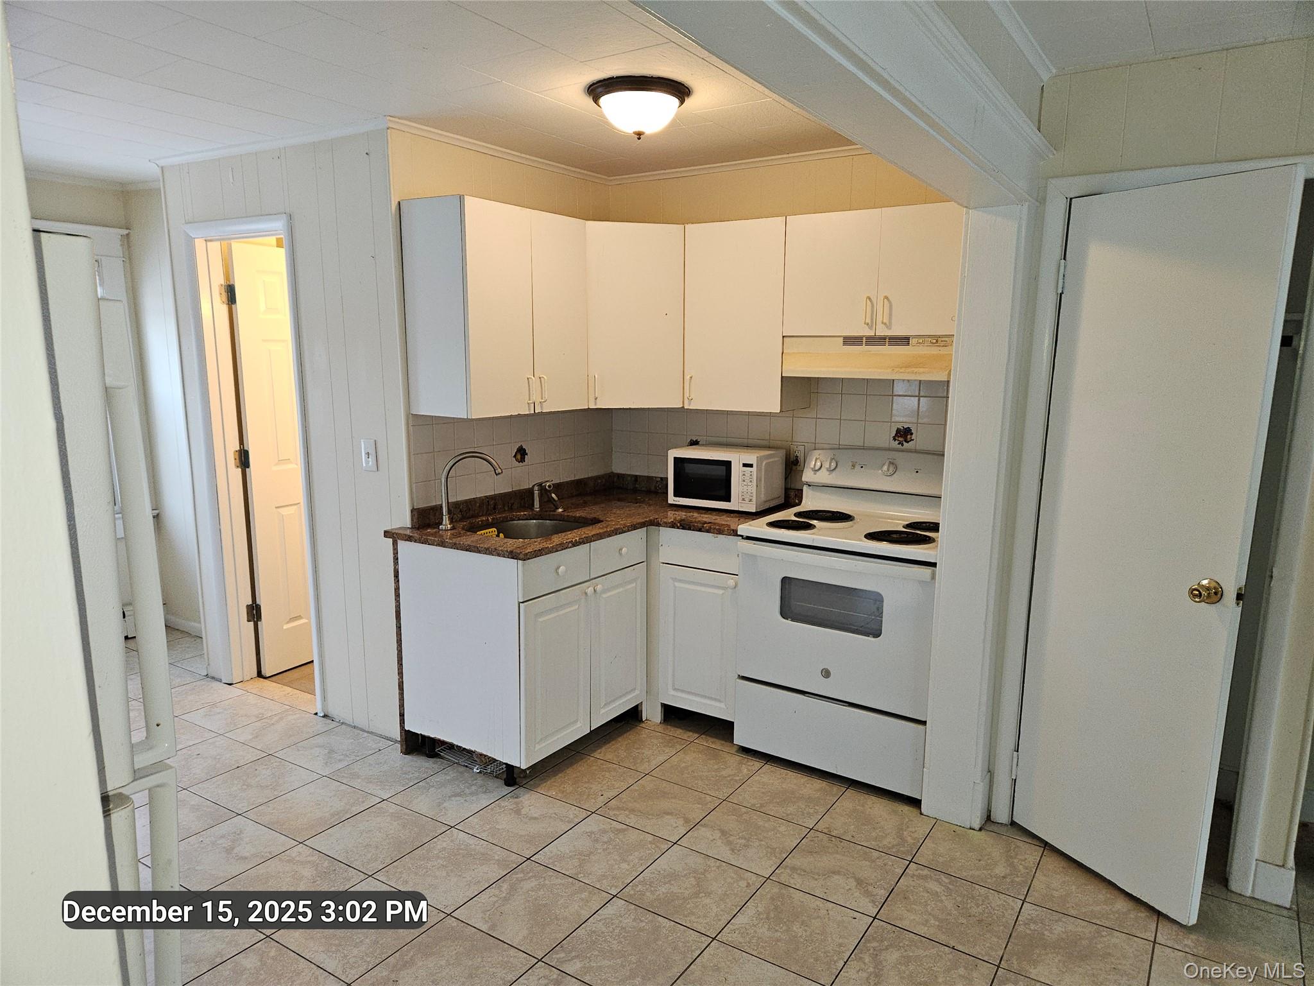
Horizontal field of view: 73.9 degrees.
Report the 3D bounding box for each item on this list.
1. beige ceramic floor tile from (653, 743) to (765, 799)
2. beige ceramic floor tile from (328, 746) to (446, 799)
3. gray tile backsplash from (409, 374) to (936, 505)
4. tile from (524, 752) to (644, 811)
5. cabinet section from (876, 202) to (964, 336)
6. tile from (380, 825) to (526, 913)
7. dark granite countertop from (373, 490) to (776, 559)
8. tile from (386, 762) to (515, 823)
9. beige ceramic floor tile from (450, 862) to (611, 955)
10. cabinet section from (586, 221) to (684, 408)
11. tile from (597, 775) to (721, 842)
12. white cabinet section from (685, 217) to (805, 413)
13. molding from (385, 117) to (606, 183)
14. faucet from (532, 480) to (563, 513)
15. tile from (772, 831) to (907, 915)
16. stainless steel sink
[{"bbox_3d":[0.196,1.072,3.378,0.334,0.010,0.334,6,11,32],"label":"beige ceramic floor tile"},{"bbox_3d":[-1.025,1.068,3.359,0.334,0.010,0.334,6,11,32],"label":"beige ceramic floor tile"},{"bbox_3d":[0.169,-0.201,3.403,1.815,0.530,1.325,6,11,33],"label":"gray tile backsplash"},{"bbox_3d":[-0.267,1.082,3.266,0.333,0.010,0.333,6,11,33],"label":"tile"},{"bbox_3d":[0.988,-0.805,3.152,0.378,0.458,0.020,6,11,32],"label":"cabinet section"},{"bbox_3d":[-0.637,1.169,2.712,0.333,0.010,0.333,6,11,33],"label":"tile"},{"bbox_3d":[-0.193,0.118,3.631,1.095,0.032,1.420,6,11,32],"label":"dark granite countertop"},{"bbox_3d":[-0.727,1.079,3.119,0.330,0.010,0.330,6,11,32],"label":"tile"},{"bbox_3d":[-0.357,1.201,2.535,0.334,0.010,0.334,6,11,32],"label":"beige ceramic floor tile"},{"bbox_3d":[-0.090,-0.751,3.744,0.421,0.777,0.020,-1,9,-12],"label":"cabinet section"},{"bbox_3d":[0.011,1.115,3.095,0.334,0.010,0.334,6,11,32],"label":"tile"},{"bbox_3d":[0.396,-0.734,3.675,0.449,0.755,0.324,7,11,33],"label":"white cabinet section"},{"bbox_3d":[-0.572,-1.400,3.641,0.036,0.042,1.370,6,11,32],"label":"molding"},{"bbox_3d":[-0.470,0.011,3.782,0.130,0.135,0.090,6,11,33],"label":"faucet"},{"bbox_3d":[0.574,1.178,2.719,0.333,0.010,0.333,6,11,33],"label":"tile"},{"bbox_3d":[-0.519,0.246,3.497,0.425,0.192,0.520,6,11,32],"label":"stainless steel sink"}]

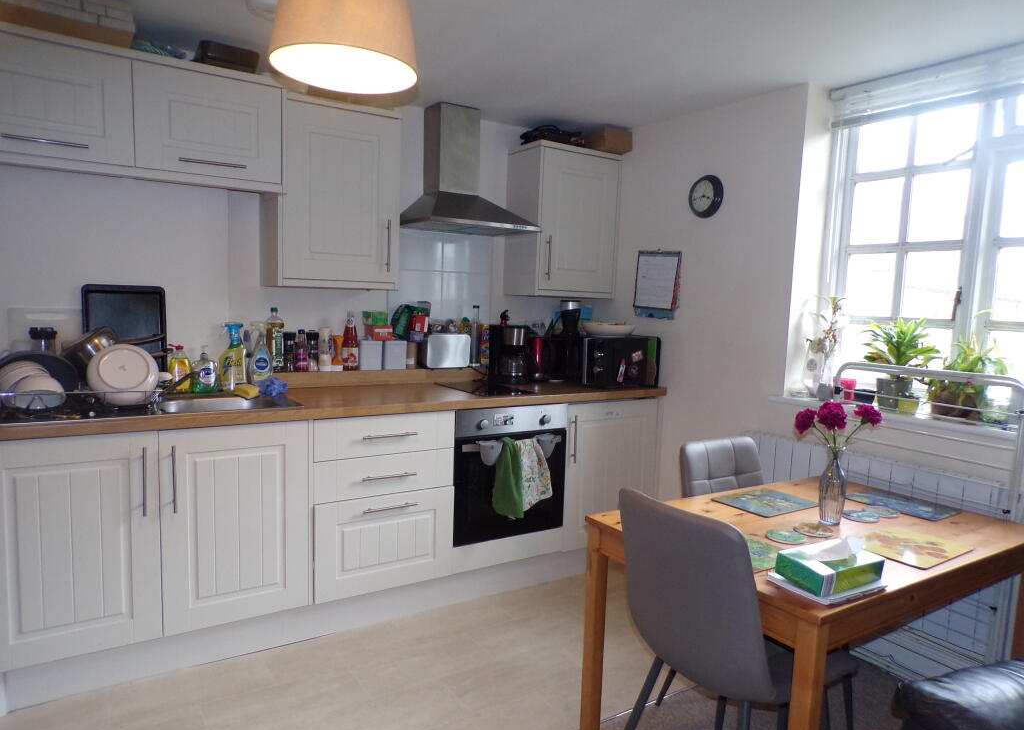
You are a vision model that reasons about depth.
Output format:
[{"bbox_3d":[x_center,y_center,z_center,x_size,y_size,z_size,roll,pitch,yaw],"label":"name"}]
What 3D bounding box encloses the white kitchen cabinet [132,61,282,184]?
[{"bbox_3d":[-1.184,-0.883,2.721,0.502,0.360,0.335,-1,5,-34],"label":"white kitchen cabinet"}]

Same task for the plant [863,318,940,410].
[{"bbox_3d":[1.514,-0.007,2.760,0.290,0.354,0.300,-2,6,-33],"label":"plant"}]

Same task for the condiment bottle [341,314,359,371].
[{"bbox_3d":[-0.746,-0.106,3.270,0.080,0.261,0.080,0,5,-23],"label":"condiment bottle"}]

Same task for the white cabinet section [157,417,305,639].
[{"bbox_3d":[-1.124,0.540,2.744,0.501,0.704,0.561,-1,5,-35],"label":"white cabinet section"}]

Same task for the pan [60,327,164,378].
[{"bbox_3d":[-1.455,-0.049,2.598,0.370,0.190,0.090,-9,36,-24],"label":"pan"}]

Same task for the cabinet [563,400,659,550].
[{"bbox_3d":[0.339,0.506,3.745,0.585,0.710,0.569,-1,5,-34],"label":"cabinet"}]

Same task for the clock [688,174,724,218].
[{"bbox_3d":[0.913,-0.791,3.335,0.045,0.200,0.200,-2,6,-33],"label":"clock"}]

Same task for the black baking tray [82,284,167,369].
[{"bbox_3d":[-1.468,-0.095,2.704,0.283,0.410,0.030,-2,0,-34],"label":"black baking tray"}]

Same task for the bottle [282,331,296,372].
[{"bbox_3d":[-0.997,-0.056,3.192,0.054,0.172,0.054,-2,6,-33],"label":"bottle"}]

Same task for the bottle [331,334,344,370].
[{"bbox_3d":[-0.809,-0.053,3.317,0.055,0.166,0.055,-2,6,-33],"label":"bottle"}]

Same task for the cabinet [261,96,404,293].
[{"bbox_3d":[-0.806,-0.727,3.148,0.530,0.771,0.330,-1,5,-34],"label":"cabinet"}]

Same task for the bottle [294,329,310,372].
[{"bbox_3d":[-0.952,-0.062,3.221,0.068,0.195,0.062,-2,6,-33],"label":"bottle"}]

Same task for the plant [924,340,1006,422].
[{"bbox_3d":[1.643,0.049,2.561,0.210,0.285,0.240,-2,6,-34],"label":"plant"}]

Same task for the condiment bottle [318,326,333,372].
[{"bbox_3d":[-0.865,-0.071,3.294,0.060,0.196,0.050,-1,5,-34],"label":"condiment bottle"}]

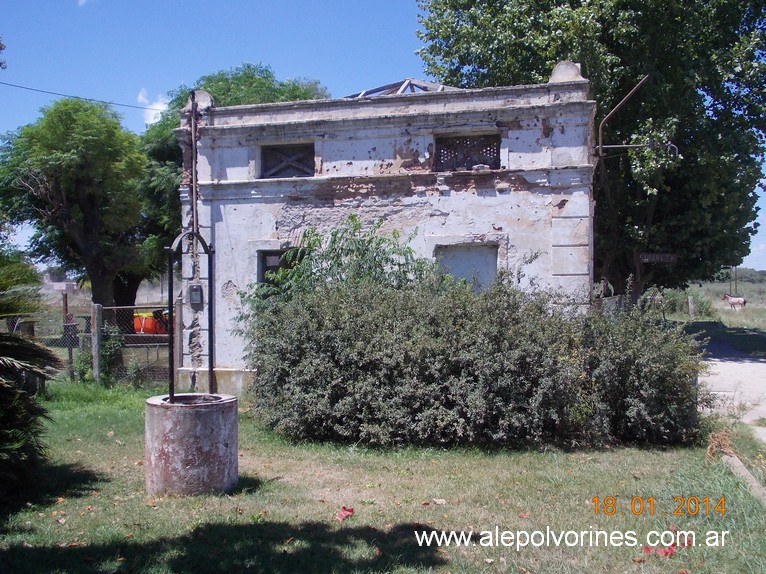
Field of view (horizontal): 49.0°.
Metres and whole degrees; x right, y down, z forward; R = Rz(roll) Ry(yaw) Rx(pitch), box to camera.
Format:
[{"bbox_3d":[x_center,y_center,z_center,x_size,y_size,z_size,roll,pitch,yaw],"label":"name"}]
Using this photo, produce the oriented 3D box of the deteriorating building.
[{"bbox_3d":[0.446,-0.890,14.247,6.230,4.950,4.600,-1,0,16],"label":"deteriorating building"}]

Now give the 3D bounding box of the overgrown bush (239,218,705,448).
[{"bbox_3d":[0.878,0.422,9.695,5.015,2.355,2.300,-1,0,12],"label":"overgrown bush"}]

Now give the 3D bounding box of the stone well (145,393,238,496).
[{"bbox_3d":[-1.598,1.288,6.997,0.770,0.701,0.770,-1,0,0],"label":"stone well"}]

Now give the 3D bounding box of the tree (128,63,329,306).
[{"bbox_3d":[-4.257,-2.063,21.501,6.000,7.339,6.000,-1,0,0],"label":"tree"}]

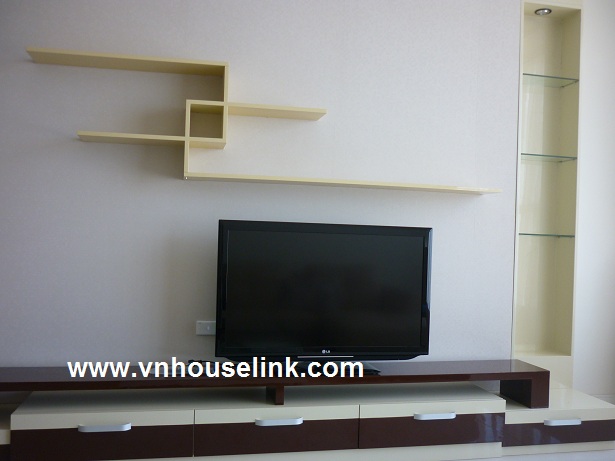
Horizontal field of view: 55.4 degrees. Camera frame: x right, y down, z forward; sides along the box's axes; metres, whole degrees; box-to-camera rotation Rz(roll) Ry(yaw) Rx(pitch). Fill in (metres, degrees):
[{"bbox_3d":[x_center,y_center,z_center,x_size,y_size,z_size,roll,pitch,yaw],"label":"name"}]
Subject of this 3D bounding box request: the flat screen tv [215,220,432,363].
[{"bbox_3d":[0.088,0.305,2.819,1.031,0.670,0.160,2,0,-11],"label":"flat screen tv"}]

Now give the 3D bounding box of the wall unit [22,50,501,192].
[{"bbox_3d":[-0.140,-0.517,2.958,2.366,0.560,0.200,2,0,-12],"label":"wall unit"}]

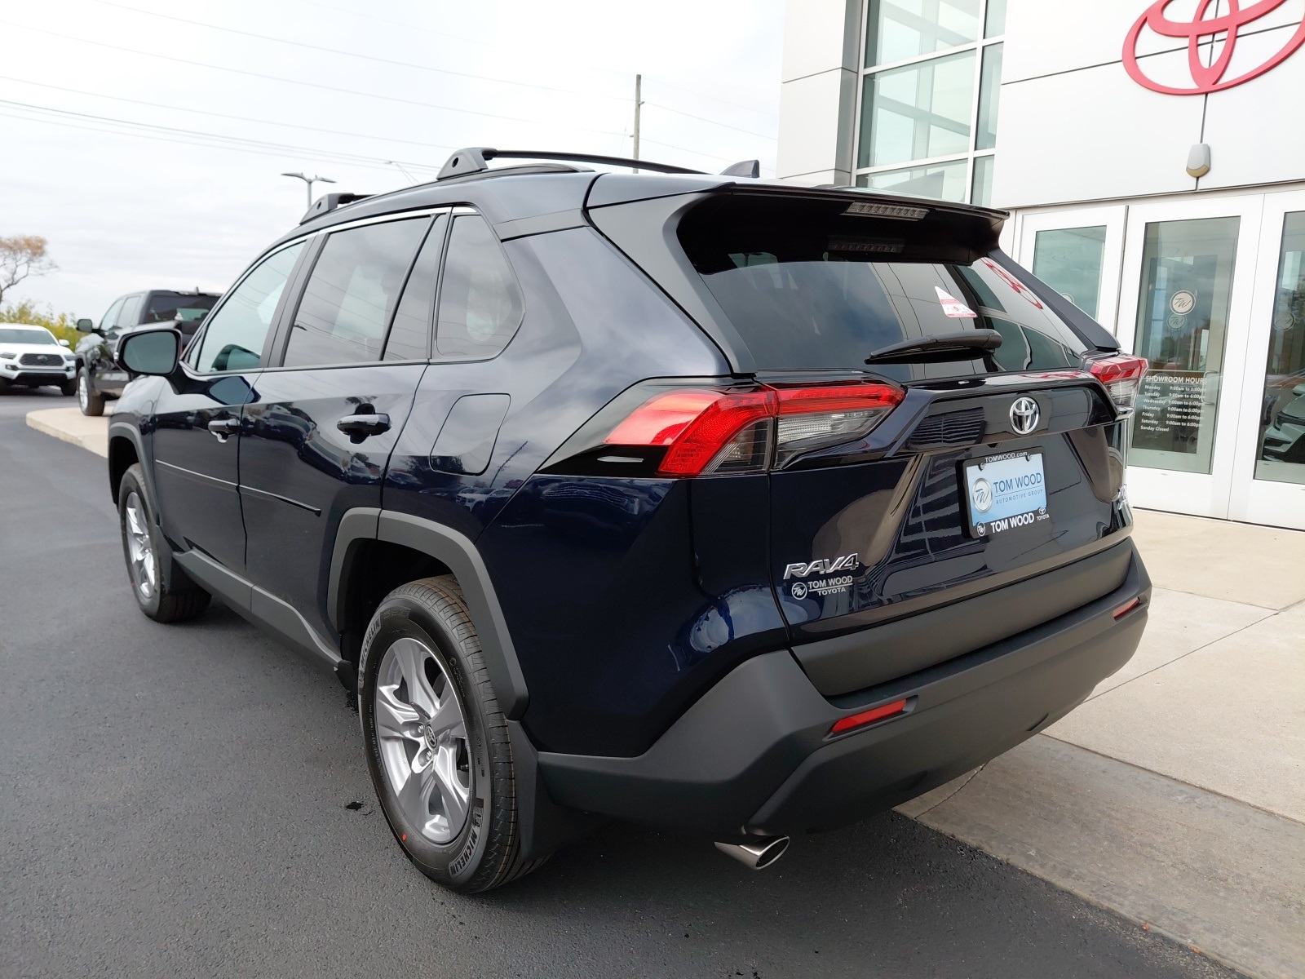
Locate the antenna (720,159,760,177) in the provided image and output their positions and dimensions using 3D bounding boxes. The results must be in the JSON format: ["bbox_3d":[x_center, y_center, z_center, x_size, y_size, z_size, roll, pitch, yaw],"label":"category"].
[{"bbox_3d":[0.225,-0.818,2.439,0.060,0.063,0.165,-8,12,-40],"label":"antenna"}]

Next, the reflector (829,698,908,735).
[{"bbox_3d":[0.384,0.389,1.644,0.170,0.033,0.030,-8,12,-40],"label":"reflector"}]

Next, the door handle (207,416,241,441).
[{"bbox_3d":[-1.392,-0.211,3.066,0.052,0.056,0.205,-8,12,-40],"label":"door handle"}]

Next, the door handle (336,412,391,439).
[{"bbox_3d":[-0.684,-0.156,2.236,0.052,0.055,0.215,-8,12,-40],"label":"door handle"}]

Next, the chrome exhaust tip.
[{"bbox_3d":[0.183,0.670,1.814,0.085,0.064,0.140,-8,12,-40],"label":"chrome exhaust tip"}]

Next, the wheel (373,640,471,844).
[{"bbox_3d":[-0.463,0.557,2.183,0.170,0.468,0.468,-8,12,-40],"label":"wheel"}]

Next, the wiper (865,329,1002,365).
[{"bbox_3d":[0.580,-0.285,1.851,0.405,0.068,0.075,-8,12,-40],"label":"wiper"}]

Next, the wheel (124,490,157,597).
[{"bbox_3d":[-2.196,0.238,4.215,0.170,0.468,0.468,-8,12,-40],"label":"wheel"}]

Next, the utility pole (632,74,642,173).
[{"bbox_3d":[-0.730,-8.864,34.696,0.260,12.265,0.260,2,7,0],"label":"utility pole"}]

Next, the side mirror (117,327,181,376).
[{"bbox_3d":[-1.815,-0.495,3.378,0.215,0.175,0.160,-8,12,-40],"label":"side mirror"}]

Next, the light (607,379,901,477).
[{"bbox_3d":[0.196,-0.126,1.647,0.485,0.160,0.300,-8,12,-40],"label":"light"}]

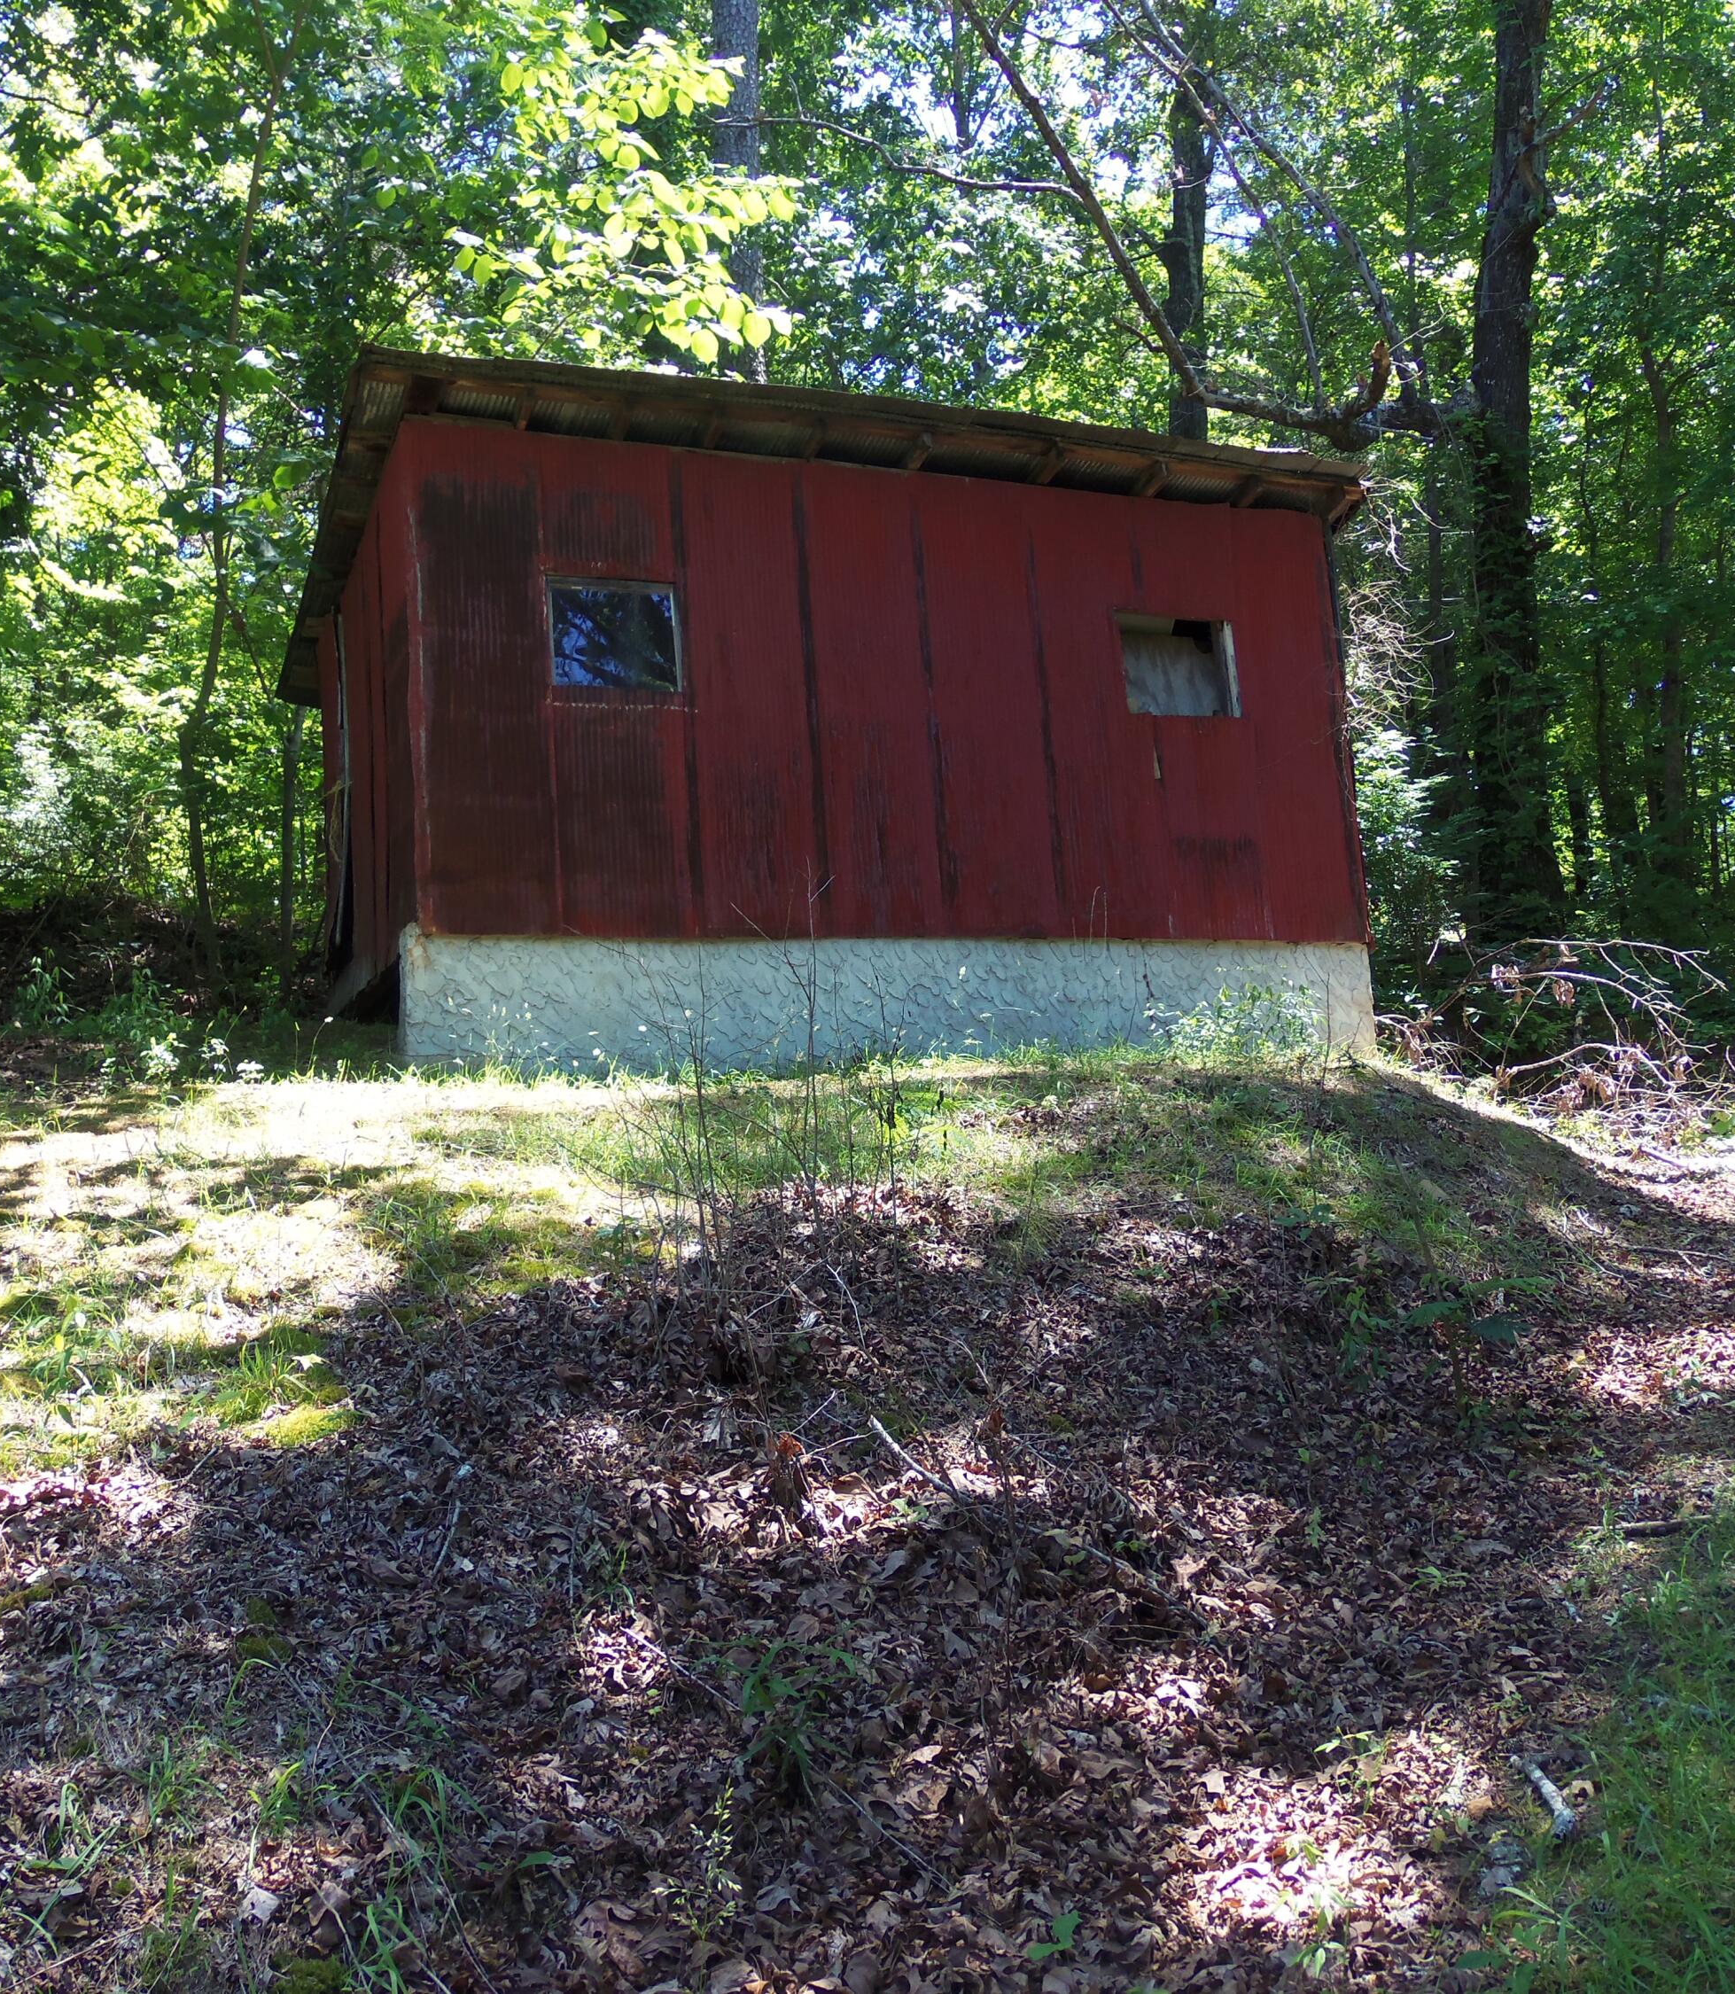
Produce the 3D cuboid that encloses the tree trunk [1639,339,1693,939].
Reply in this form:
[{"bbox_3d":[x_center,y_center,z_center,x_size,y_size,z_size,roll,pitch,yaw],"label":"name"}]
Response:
[{"bbox_3d":[7.199,-3.305,18.000,0.320,5.300,0.300,-2,-2,0],"label":"tree trunk"}]

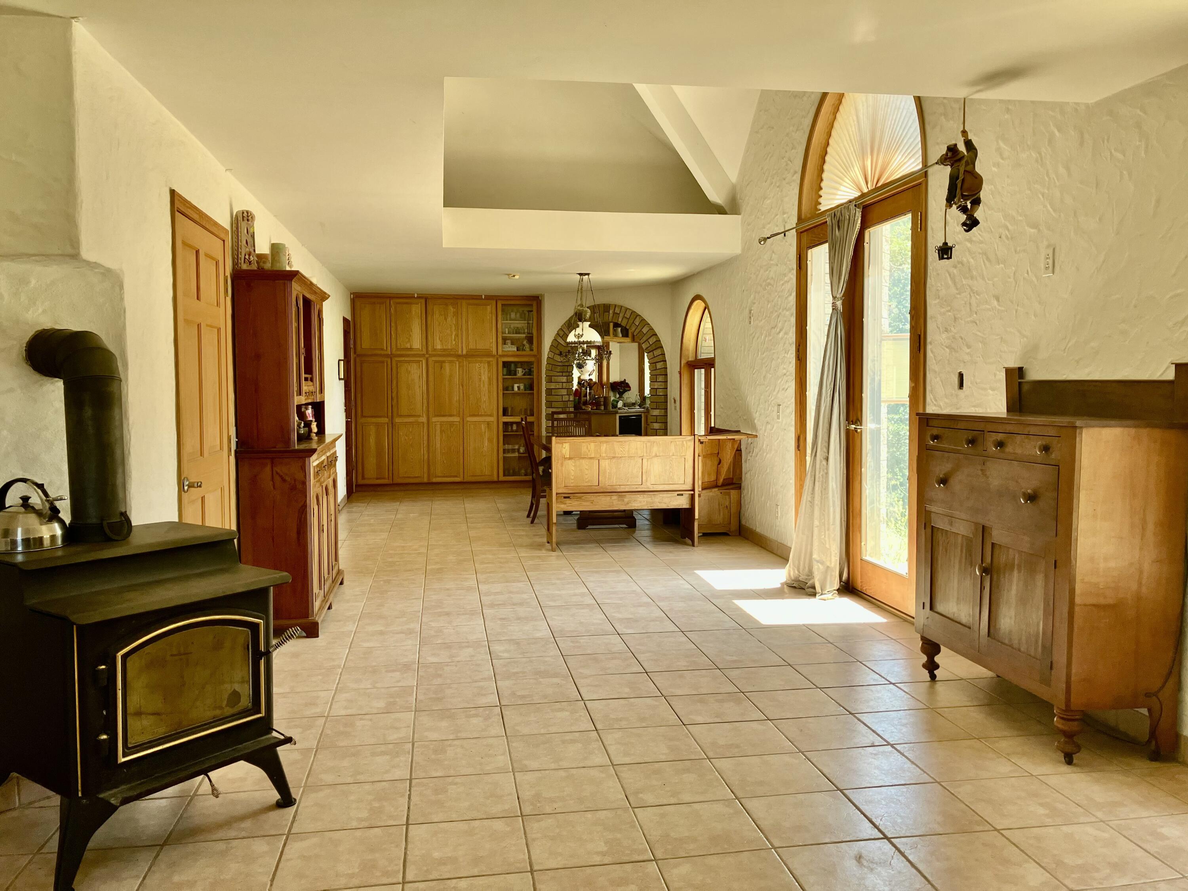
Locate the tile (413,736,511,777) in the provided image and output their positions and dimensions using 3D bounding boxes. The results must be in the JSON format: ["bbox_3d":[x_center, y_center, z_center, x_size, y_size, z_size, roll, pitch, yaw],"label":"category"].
[{"bbox_3d":[-0.468,1.104,3.391,0.332,0.011,0.326,-1,4,-9],"label":"tile"}]

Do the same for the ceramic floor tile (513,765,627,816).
[{"bbox_3d":[-0.077,1.121,3.116,0.332,0.011,0.326,-1,4,-9],"label":"ceramic floor tile"}]

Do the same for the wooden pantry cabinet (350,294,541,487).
[{"bbox_3d":[-1.802,-0.654,11.991,2.262,2.364,0.600,-1,4,-9],"label":"wooden pantry cabinet"}]

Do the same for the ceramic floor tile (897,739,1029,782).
[{"bbox_3d":[1.238,1.070,3.254,0.320,0.010,0.320,-1,4,-9],"label":"ceramic floor tile"}]

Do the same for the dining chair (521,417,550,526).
[{"bbox_3d":[-0.407,0.214,9.094,0.550,0.980,0.460,-1,4,-9],"label":"dining chair"}]

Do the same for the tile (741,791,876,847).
[{"bbox_3d":[0.668,1.164,2.983,0.343,0.010,0.335,-1,4,-9],"label":"tile"}]

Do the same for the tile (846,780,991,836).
[{"bbox_3d":[0.988,1.125,2.959,0.332,0.011,0.326,-1,4,-9],"label":"tile"}]

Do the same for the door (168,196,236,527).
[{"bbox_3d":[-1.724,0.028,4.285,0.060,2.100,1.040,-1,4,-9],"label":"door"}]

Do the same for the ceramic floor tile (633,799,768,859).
[{"bbox_3d":[0.311,1.137,2.846,0.332,0.011,0.326,-1,4,-9],"label":"ceramic floor tile"}]

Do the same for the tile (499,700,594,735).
[{"bbox_3d":[-0.181,1.052,3.691,0.320,0.010,0.320,-1,4,-9],"label":"tile"}]

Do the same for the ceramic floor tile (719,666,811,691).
[{"bbox_3d":[0.754,1.013,4.170,0.320,0.010,0.320,-1,4,-9],"label":"ceramic floor tile"}]

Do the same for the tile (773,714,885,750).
[{"bbox_3d":[0.857,1.055,3.525,0.320,0.010,0.320,-1,4,-9],"label":"tile"}]

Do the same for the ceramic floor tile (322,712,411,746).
[{"bbox_3d":[-0.861,1.088,3.667,0.332,0.011,0.326,-1,4,-9],"label":"ceramic floor tile"}]

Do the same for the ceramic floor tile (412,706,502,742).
[{"bbox_3d":[-0.517,1.072,3.681,0.332,0.014,0.324,-1,4,-9],"label":"ceramic floor tile"}]

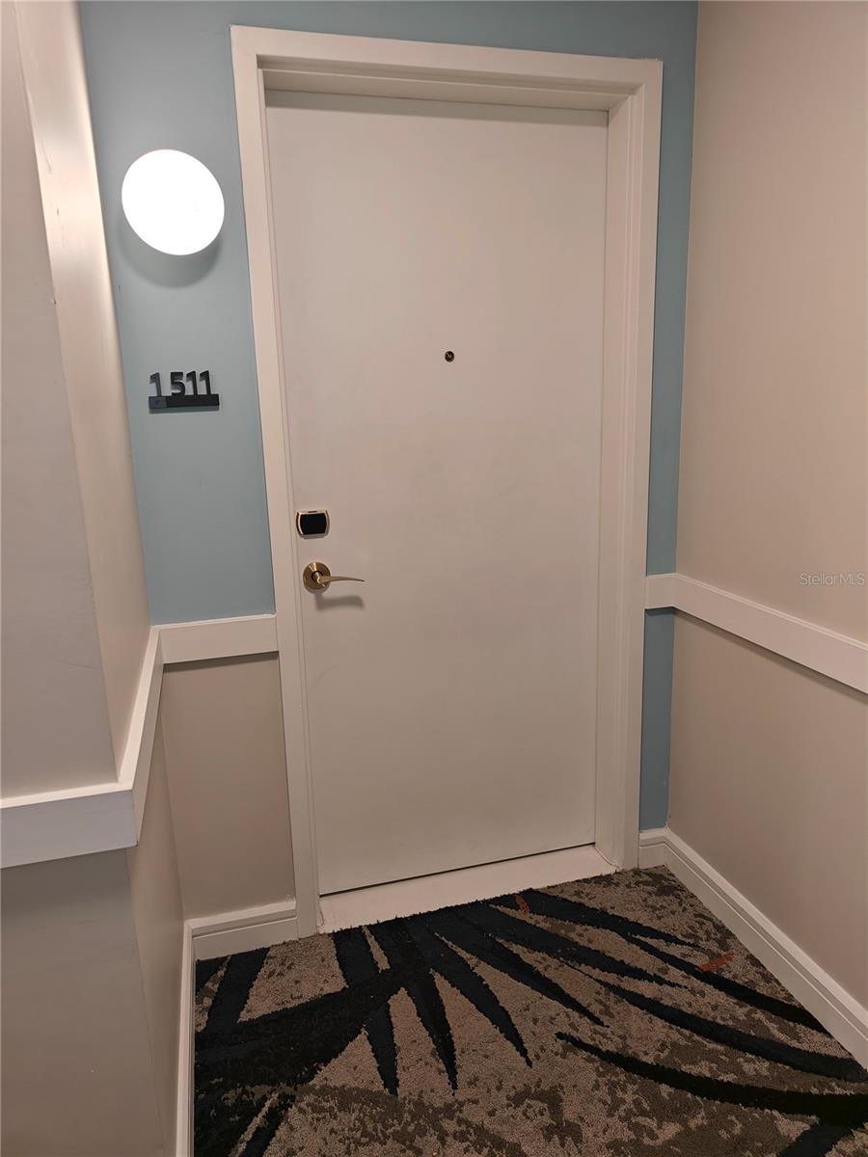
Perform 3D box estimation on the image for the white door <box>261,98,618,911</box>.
[{"bbox_3d":[0.050,-0.154,2.215,0.908,2.114,0.047,-5,13,-15],"label":"white door"}]

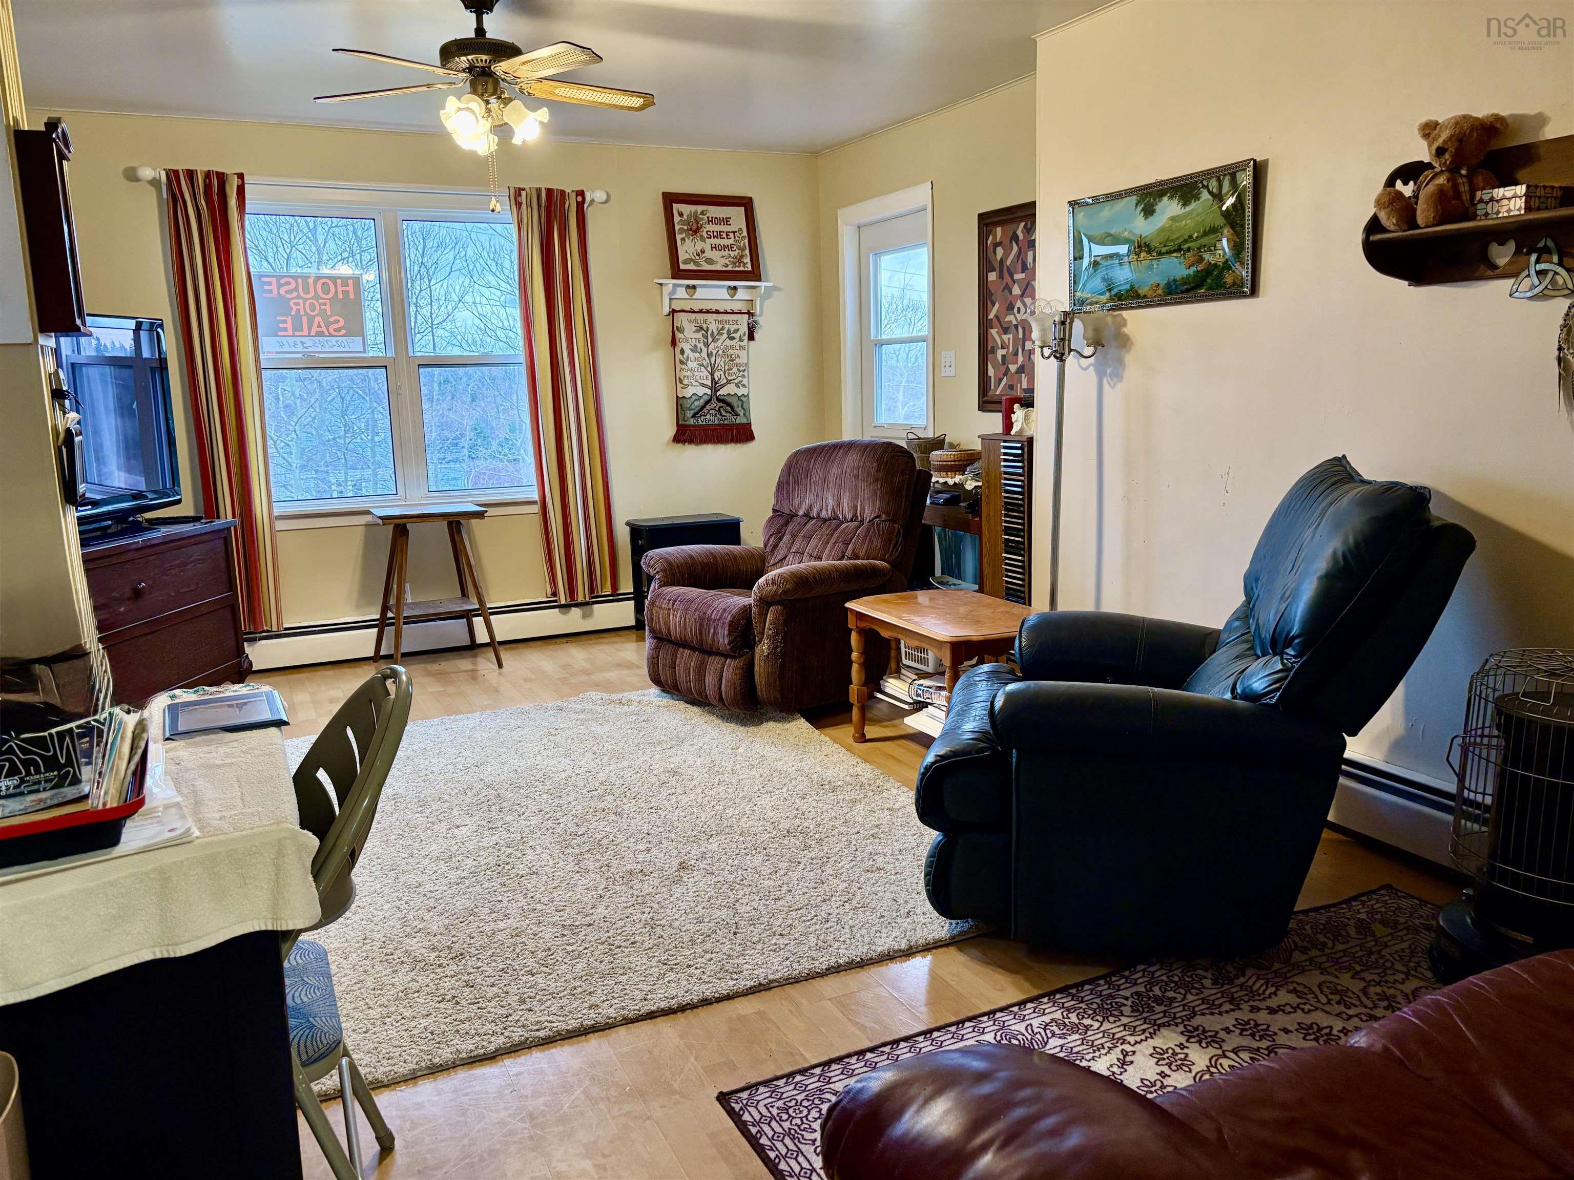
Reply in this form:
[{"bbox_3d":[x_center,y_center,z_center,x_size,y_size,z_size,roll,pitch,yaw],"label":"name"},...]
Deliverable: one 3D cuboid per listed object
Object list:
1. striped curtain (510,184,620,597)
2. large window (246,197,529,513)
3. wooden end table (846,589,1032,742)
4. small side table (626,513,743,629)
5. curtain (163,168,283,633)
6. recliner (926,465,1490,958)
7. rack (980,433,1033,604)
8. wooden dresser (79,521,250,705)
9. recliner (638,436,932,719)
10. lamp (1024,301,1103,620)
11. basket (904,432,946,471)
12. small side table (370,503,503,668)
[{"bbox_3d":[-1.089,-0.937,5.848,0.410,2.020,0.110,-6,11,-25],"label":"striped curtain"},{"bbox_3d":[-1.815,-1.102,5.596,1.420,1.400,0.110,-6,11,-25],"label":"large window"},{"bbox_3d":[0.551,0.316,3.910,0.500,0.507,0.740,-6,11,-25],"label":"wooden end table"},{"bbox_3d":[-0.521,-0.077,6.084,0.530,0.570,0.320,-6,11,-25],"label":"small side table"},{"bbox_3d":[-2.453,-0.796,5.218,0.310,2.030,0.110,-6,11,-25],"label":"curtain"},{"bbox_3d":[0.935,0.213,2.939,1.110,1.030,0.950,1,10,13],"label":"recliner"},{"bbox_3d":[0.986,-0.104,4.739,0.290,1.017,0.340,-6,11,-25],"label":"rack"},{"bbox_3d":[-2.680,0.156,4.711,0.440,0.715,1.000,1,10,13],"label":"wooden dresser"},{"bbox_3d":[0.005,-0.112,5.008,1.040,0.990,0.910,-8,12,-33],"label":"recliner"},{"bbox_3d":[0.924,-0.236,4.098,0.290,1.505,0.290,-6,11,-25],"label":"lamp"},{"bbox_3d":[0.637,-0.616,5.338,0.190,0.190,0.190,-2,10,0],"label":"basket"},{"bbox_3d":[-1.625,-0.007,5.432,0.485,0.722,0.490,-6,11,-25],"label":"small side table"}]

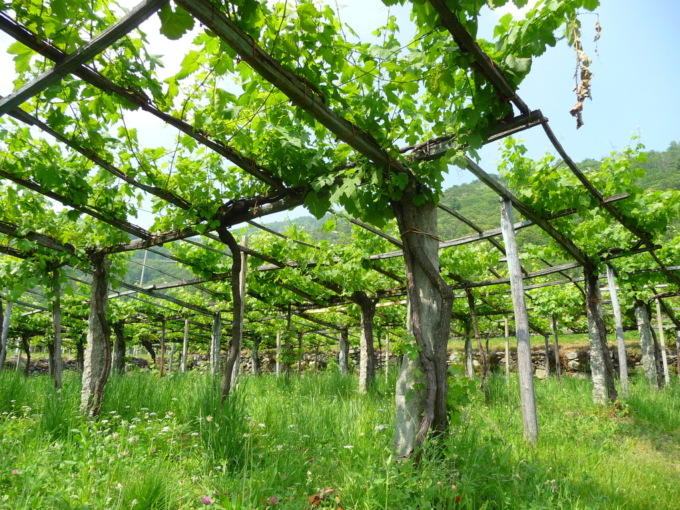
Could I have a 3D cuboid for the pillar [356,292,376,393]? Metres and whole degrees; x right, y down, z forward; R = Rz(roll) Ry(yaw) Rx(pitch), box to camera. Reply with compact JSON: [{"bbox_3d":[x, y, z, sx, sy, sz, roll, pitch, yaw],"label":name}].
[{"bbox_3d":[0.542,1.774,11.255,0.330,2.022,0.280,0,-10,3],"label":"pillar"}]

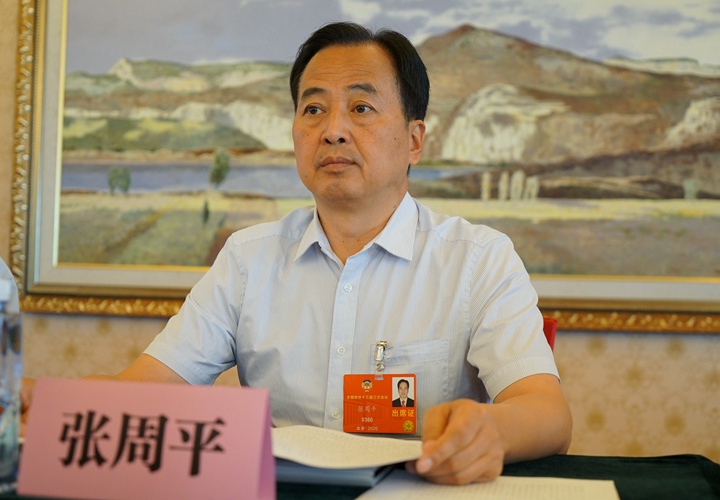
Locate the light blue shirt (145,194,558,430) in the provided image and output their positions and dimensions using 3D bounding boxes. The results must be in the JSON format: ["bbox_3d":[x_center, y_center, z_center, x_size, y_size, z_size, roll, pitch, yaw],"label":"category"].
[{"bbox_3d":[-0.015,0.175,1.470,0.530,0.520,0.300,0,-2,19],"label":"light blue shirt"}]

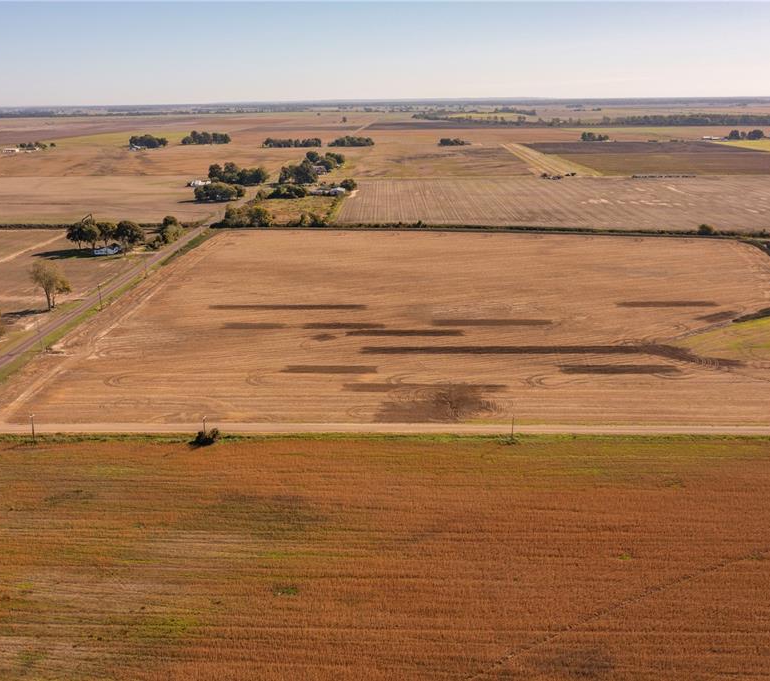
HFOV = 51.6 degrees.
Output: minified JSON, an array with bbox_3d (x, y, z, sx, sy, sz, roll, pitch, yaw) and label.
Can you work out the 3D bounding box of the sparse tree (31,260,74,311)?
[{"bbox_3d":[-159.808,-25.646,381.139,18.500,22.000,17.570,0,17,1],"label":"sparse tree"}]

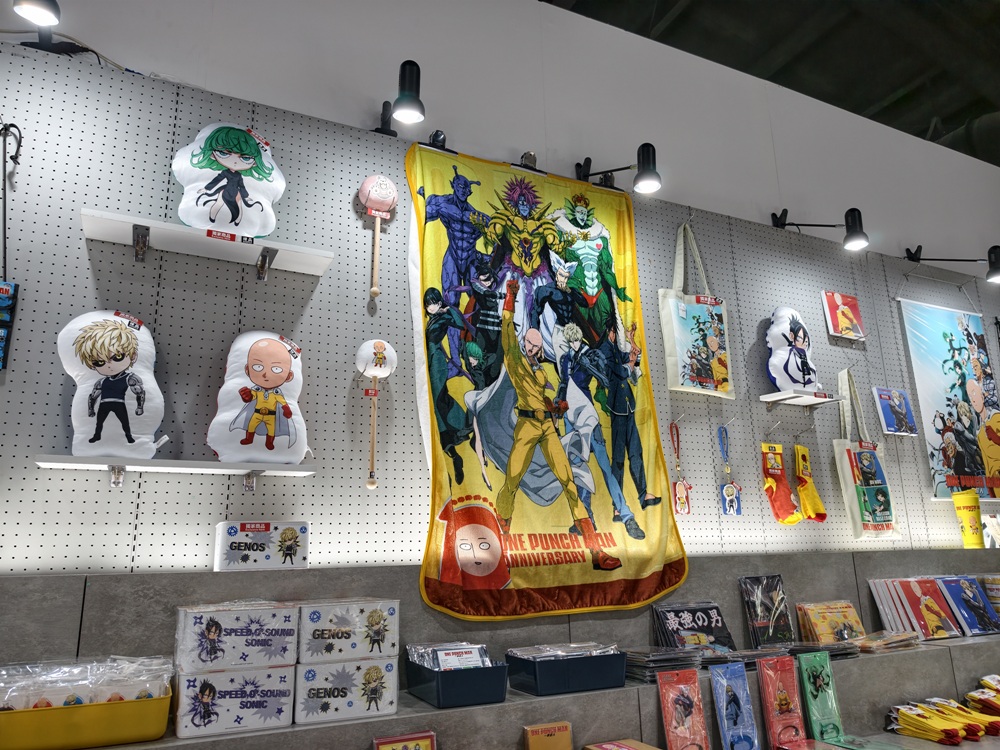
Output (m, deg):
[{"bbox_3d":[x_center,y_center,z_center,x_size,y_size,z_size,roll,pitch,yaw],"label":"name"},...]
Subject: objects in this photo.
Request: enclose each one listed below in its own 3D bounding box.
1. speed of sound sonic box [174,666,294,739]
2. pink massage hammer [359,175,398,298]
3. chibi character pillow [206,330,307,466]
[{"bbox_3d":[-0.520,0.629,1.363,0.207,0.111,0.130,5,-16,-25],"label":"speed of sound sonic box"},{"bbox_3d":[-0.363,-0.406,2.043,0.114,0.395,0.100,5,-15,-25],"label":"pink massage hammer"},{"bbox_3d":[-0.615,0.063,1.791,0.245,0.355,0.100,5,-20,-25],"label":"chibi character pillow"}]

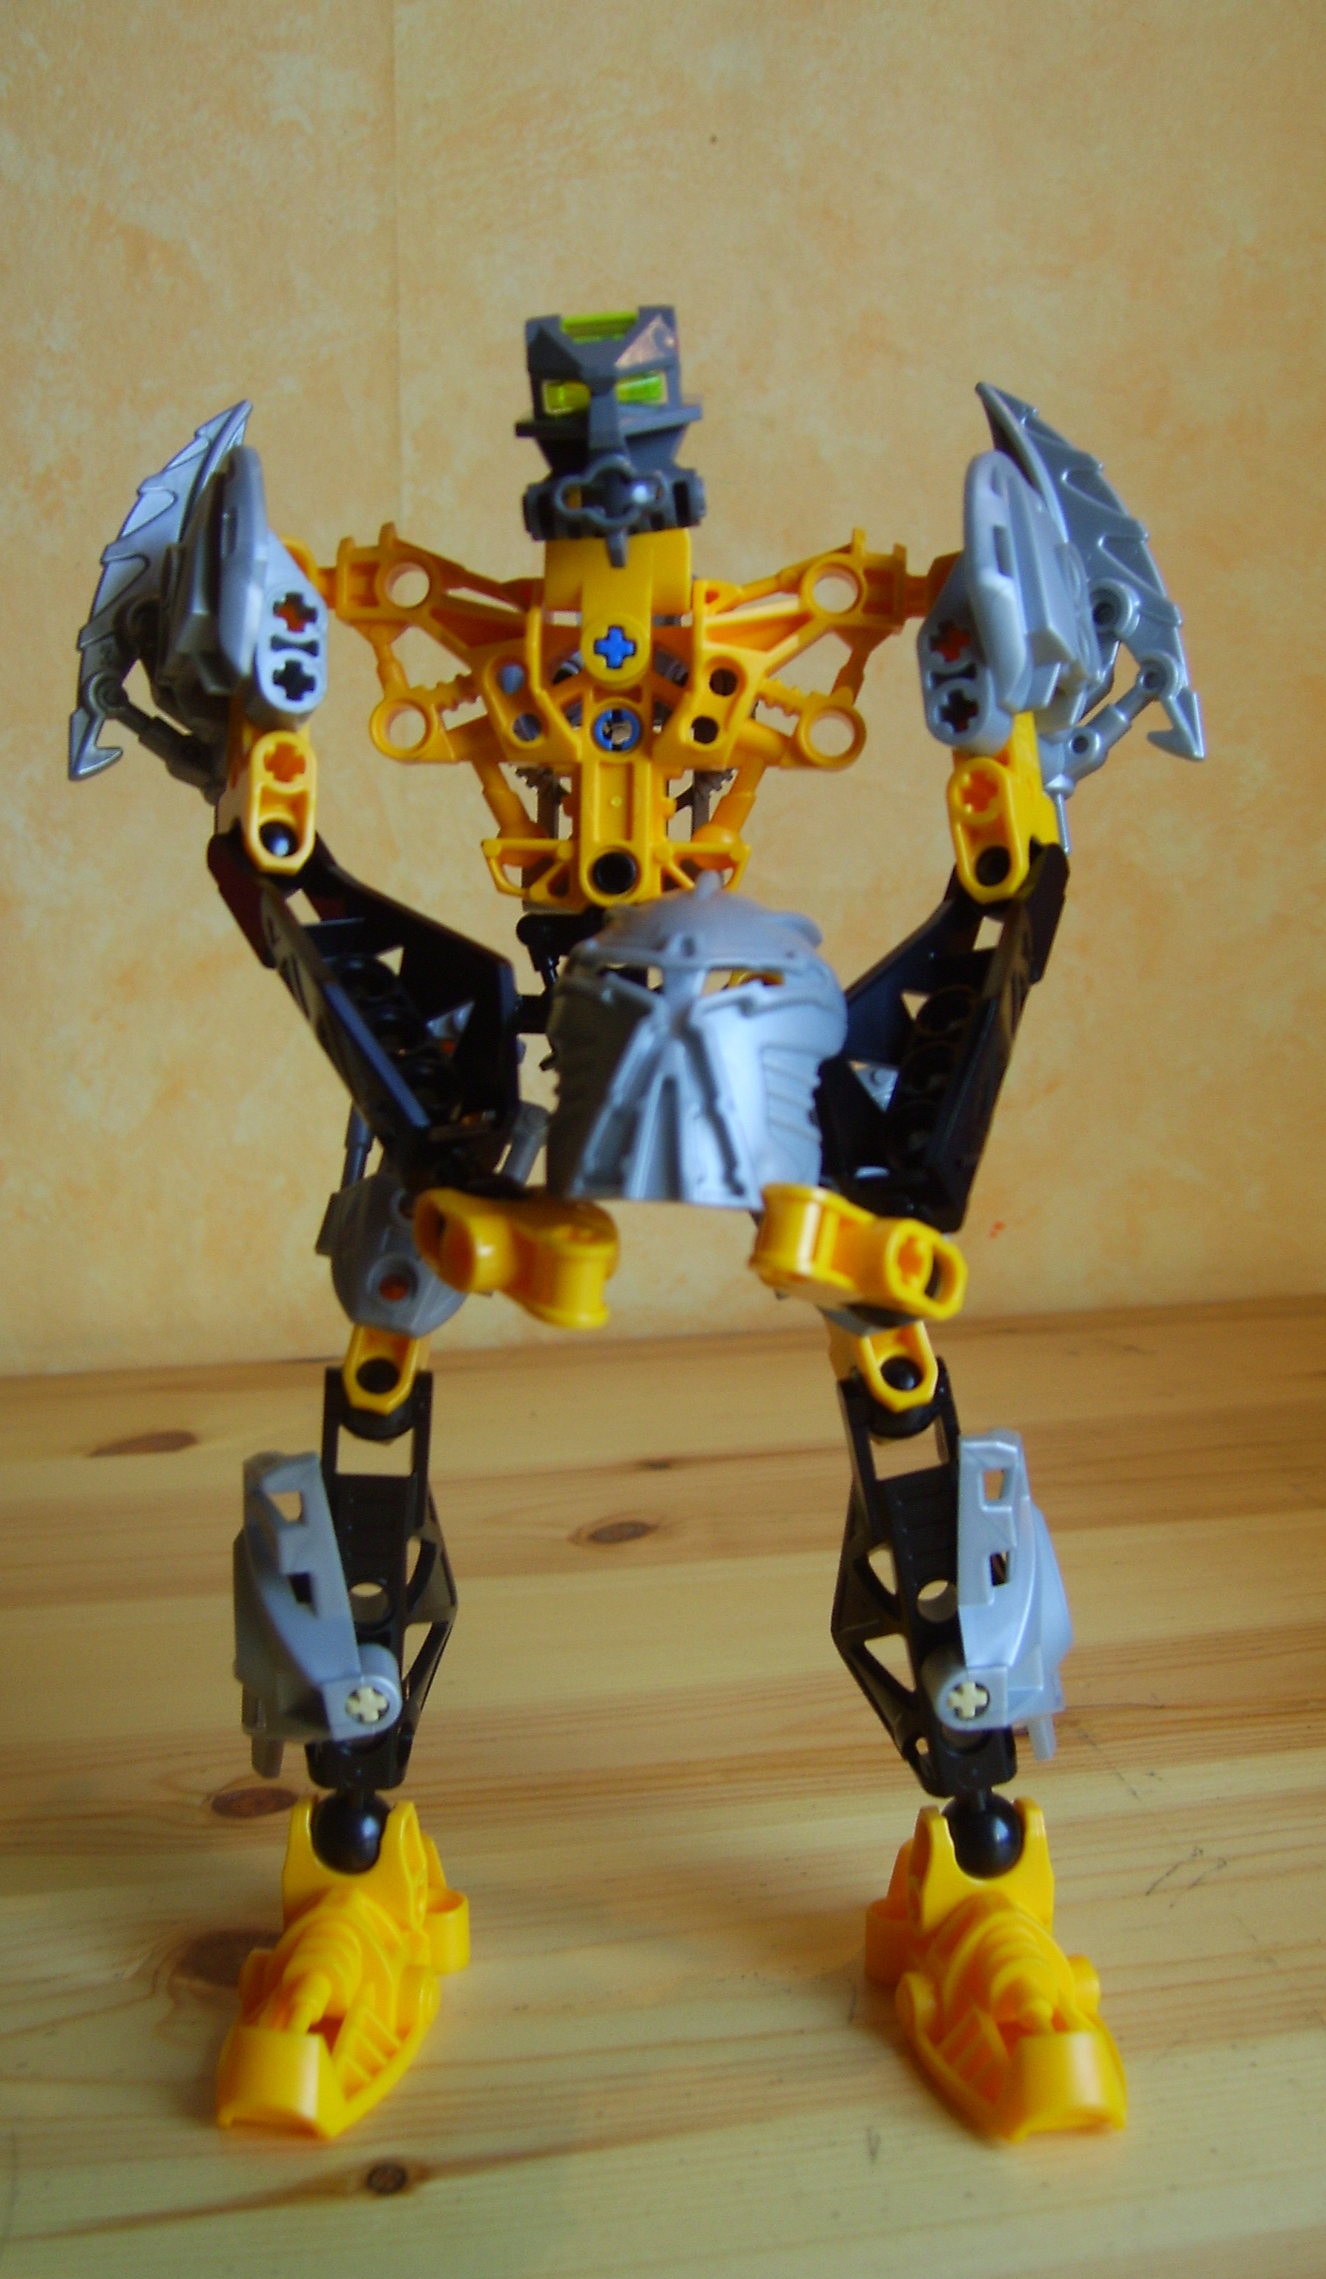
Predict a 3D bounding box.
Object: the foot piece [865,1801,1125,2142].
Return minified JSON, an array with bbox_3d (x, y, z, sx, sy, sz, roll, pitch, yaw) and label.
[{"bbox_3d":[0.037,0.092,0.291,0.024,0.028,0.042,-4,12,-18],"label":"foot piece"}]

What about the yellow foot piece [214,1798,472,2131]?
[{"bbox_3d":[-0.035,0.092,0.291,0.024,0.028,0.042,4,12,18],"label":"yellow foot piece"}]

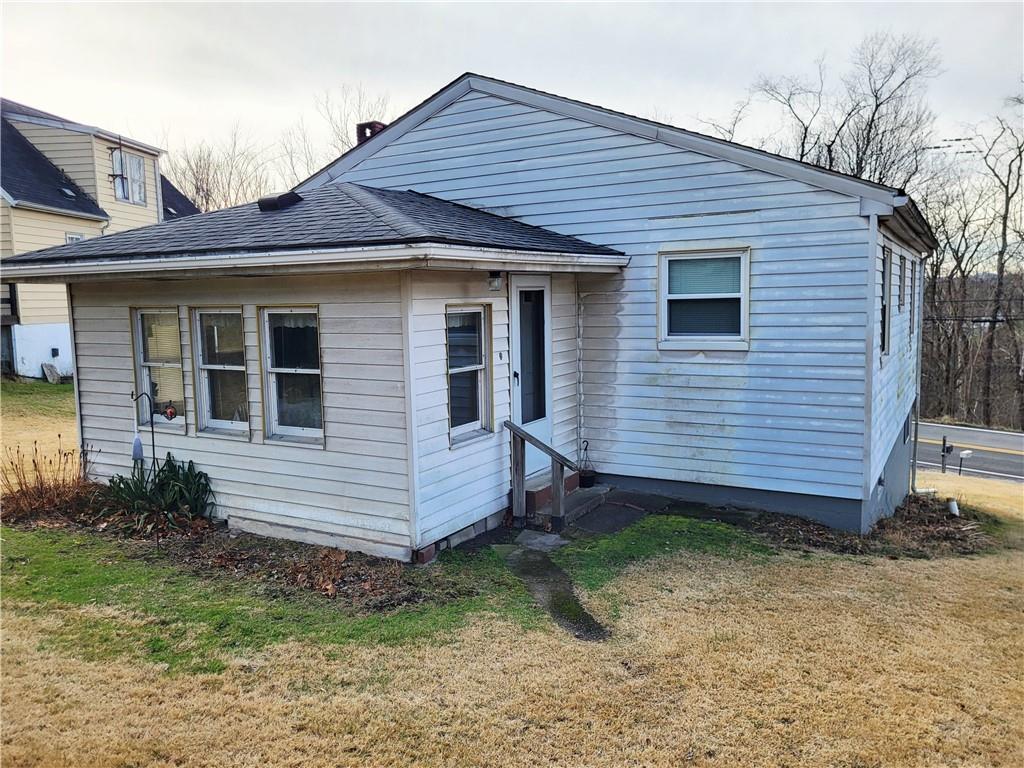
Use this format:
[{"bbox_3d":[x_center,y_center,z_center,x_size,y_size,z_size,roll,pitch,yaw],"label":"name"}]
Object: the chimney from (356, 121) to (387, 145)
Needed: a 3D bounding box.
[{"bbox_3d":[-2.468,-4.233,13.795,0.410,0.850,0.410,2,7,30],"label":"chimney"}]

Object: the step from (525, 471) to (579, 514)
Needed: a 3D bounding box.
[{"bbox_3d":[0.336,1.064,7.817,0.310,0.200,0.945,2,7,30],"label":"step"}]

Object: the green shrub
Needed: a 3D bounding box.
[{"bbox_3d":[-3.358,0.970,7.261,1.150,0.650,0.680,2,7,30],"label":"green shrub"}]

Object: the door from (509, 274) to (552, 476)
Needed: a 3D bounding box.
[{"bbox_3d":[0.209,-0.071,7.865,0.060,2.040,0.880,2,7,30],"label":"door"}]

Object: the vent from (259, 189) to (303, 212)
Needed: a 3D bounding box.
[{"bbox_3d":[-2.374,-1.894,7.959,0.320,0.130,0.390,2,27,30],"label":"vent"}]

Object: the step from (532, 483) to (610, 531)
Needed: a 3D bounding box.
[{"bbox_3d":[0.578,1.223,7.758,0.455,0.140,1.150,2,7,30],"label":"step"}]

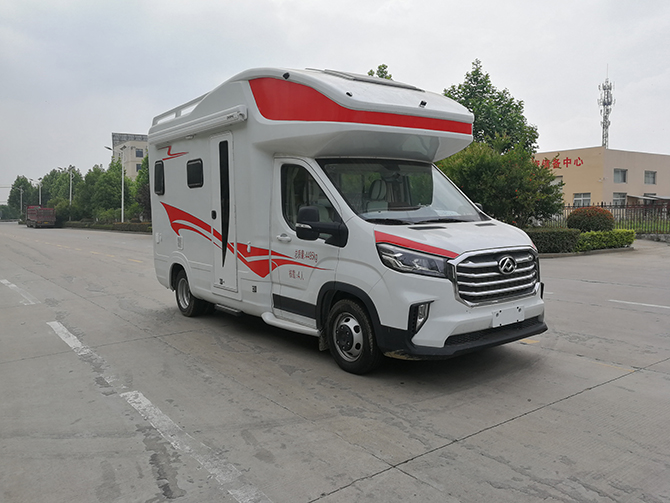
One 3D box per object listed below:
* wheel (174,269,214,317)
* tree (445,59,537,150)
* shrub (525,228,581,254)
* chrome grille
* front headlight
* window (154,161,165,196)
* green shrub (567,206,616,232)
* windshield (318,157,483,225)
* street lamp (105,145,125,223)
[{"bbox_3d":[-2.036,0.593,7.736,0.420,0.690,0.690,-4,6,-39],"label":"wheel"},{"bbox_3d":[6.262,-4.283,22.500,4.800,8.000,4.800,-1,4,0],"label":"tree"},{"bbox_3d":[6.999,-0.305,17.300,2.200,0.800,1.400,-4,5,-34],"label":"shrub"},{"bbox_3d":[1.479,0.219,4.640,1.260,0.390,0.160,-4,6,-39],"label":"chrome grille"},{"bbox_3d":[0.645,0.073,4.435,0.330,0.270,0.560,-4,6,-39],"label":"front headlight"},{"bbox_3d":[-2.594,-1.089,7.746,0.060,0.530,0.360,-4,6,-39],"label":"window"},{"bbox_3d":[9.628,-0.877,19.700,1.800,1.500,1.800,-1,4,0],"label":"green shrub"},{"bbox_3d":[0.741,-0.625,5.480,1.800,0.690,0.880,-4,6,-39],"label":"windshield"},{"bbox_3d":[-20.061,-5.885,48.000,1.900,7.900,0.400,-4,5,-37],"label":"street lamp"}]

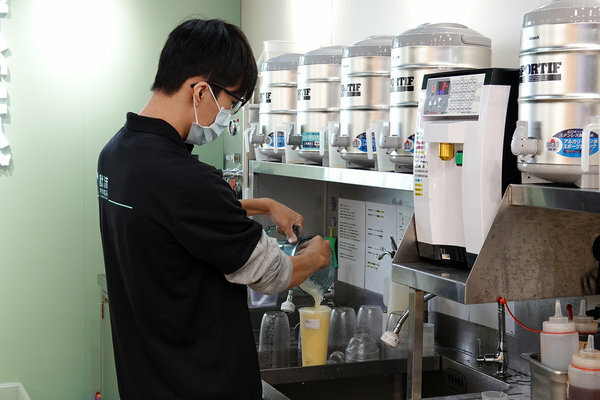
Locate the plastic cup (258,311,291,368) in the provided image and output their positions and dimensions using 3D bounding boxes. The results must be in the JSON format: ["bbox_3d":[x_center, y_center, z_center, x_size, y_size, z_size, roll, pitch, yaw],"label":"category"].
[{"bbox_3d":[-0.068,0.382,2.520,0.087,0.160,0.087,1,4,0],"label":"plastic cup"}]

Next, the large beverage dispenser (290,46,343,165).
[{"bbox_3d":[0.103,-0.311,3.089,0.305,0.397,0.305,1,4,0],"label":"large beverage dispenser"}]

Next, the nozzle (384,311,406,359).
[{"bbox_3d":[0.258,0.355,2.520,0.058,0.115,0.052,23,-5,-22],"label":"nozzle"}]

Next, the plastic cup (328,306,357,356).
[{"bbox_3d":[0.124,0.389,2.690,0.083,0.158,0.083,1,4,0],"label":"plastic cup"}]

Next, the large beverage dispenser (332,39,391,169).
[{"bbox_3d":[0.235,-0.287,2.764,0.305,0.397,0.305,-1,4,-22],"label":"large beverage dispenser"}]

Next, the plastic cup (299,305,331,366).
[{"bbox_3d":[0.041,0.381,2.550,0.090,0.165,0.090,1,4,0],"label":"plastic cup"}]

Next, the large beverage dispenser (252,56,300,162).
[{"bbox_3d":[-0.033,-0.336,3.424,0.305,0.397,0.305,1,4,0],"label":"large beverage dispenser"}]

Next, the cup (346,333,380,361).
[{"bbox_3d":[0.176,0.418,2.630,0.094,0.086,0.094,1,4,0],"label":"cup"}]

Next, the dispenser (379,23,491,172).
[{"bbox_3d":[0.353,-0.265,2.474,0.305,0.397,0.305,1,4,0],"label":"dispenser"}]

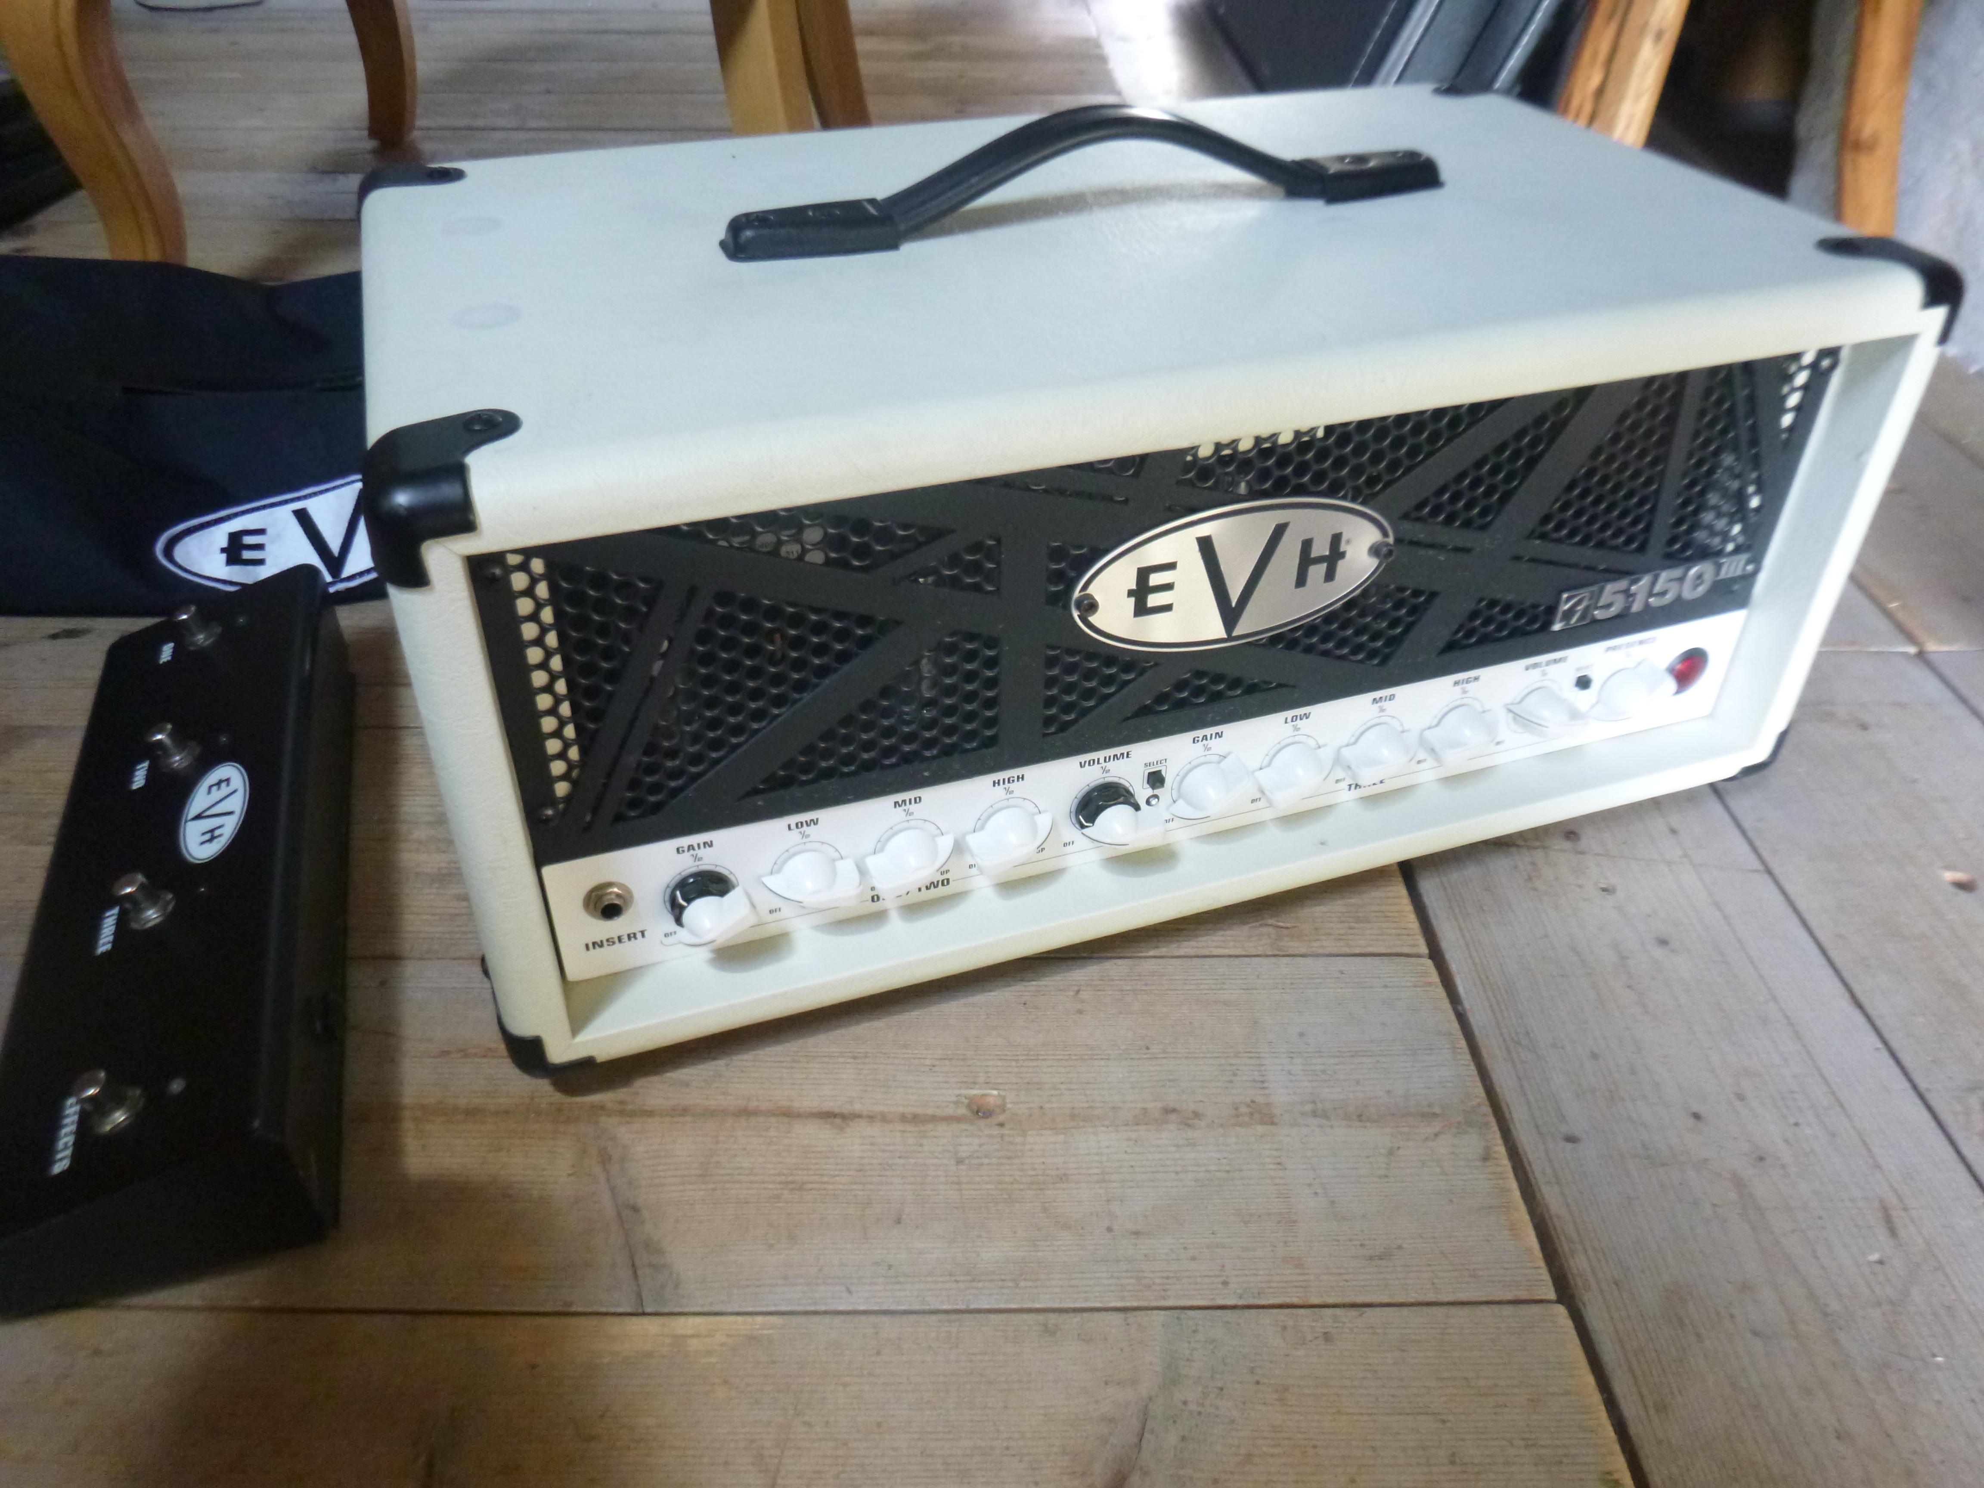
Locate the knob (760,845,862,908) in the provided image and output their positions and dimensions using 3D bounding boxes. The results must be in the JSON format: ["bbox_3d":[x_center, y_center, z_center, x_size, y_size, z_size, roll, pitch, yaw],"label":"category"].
[{"bbox_3d":[-0.064,0.051,0.512,0.033,0.020,0.017,-12,38,-16],"label":"knob"}]

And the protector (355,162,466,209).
[{"bbox_3d":[-0.241,-0.221,0.610,0.045,0.044,0.038,-12,38,-16],"label":"protector"}]

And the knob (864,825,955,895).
[{"bbox_3d":[-0.027,0.043,0.523,0.033,0.020,0.017,-12,38,-16],"label":"knob"}]

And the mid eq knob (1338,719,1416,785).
[{"bbox_3d":[0.159,0.004,0.577,0.033,0.020,0.017,-12,38,-16],"label":"mid eq knob"}]

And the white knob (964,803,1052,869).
[{"bbox_3d":[0.009,0.036,0.533,0.033,0.020,0.017,-12,38,-16],"label":"white knob"}]

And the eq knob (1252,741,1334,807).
[{"bbox_3d":[0.122,0.012,0.566,0.033,0.020,0.017,-12,38,-16],"label":"eq knob"}]

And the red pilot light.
[{"bbox_3d":[0.304,-0.031,0.623,0.022,0.022,0.008,-12,38,-16],"label":"red pilot light"}]

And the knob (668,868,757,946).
[{"bbox_3d":[-0.098,0.059,0.503,0.030,0.026,0.022,-12,38,-16],"label":"knob"}]

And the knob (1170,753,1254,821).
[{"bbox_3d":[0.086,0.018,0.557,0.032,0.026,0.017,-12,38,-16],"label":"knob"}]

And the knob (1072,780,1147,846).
[{"bbox_3d":[0.047,0.030,0.541,0.031,0.025,0.025,-12,38,-16],"label":"knob"}]

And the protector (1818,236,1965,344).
[{"bbox_3d":[0.330,-0.160,0.530,0.045,0.044,0.038,-12,38,-16],"label":"protector"}]

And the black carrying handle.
[{"bbox_3d":[0.044,-0.221,0.543,0.297,0.040,0.029,-12,38,-16],"label":"black carrying handle"}]

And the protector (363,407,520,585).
[{"bbox_3d":[-0.147,-0.062,0.392,0.045,0.043,0.043,-12,38,-16],"label":"protector"}]

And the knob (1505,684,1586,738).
[{"bbox_3d":[0.232,-0.011,0.598,0.033,0.020,0.017,-12,38,-16],"label":"knob"}]

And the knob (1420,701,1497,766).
[{"bbox_3d":[0.195,-0.002,0.590,0.035,0.021,0.018,-12,38,-16],"label":"knob"}]

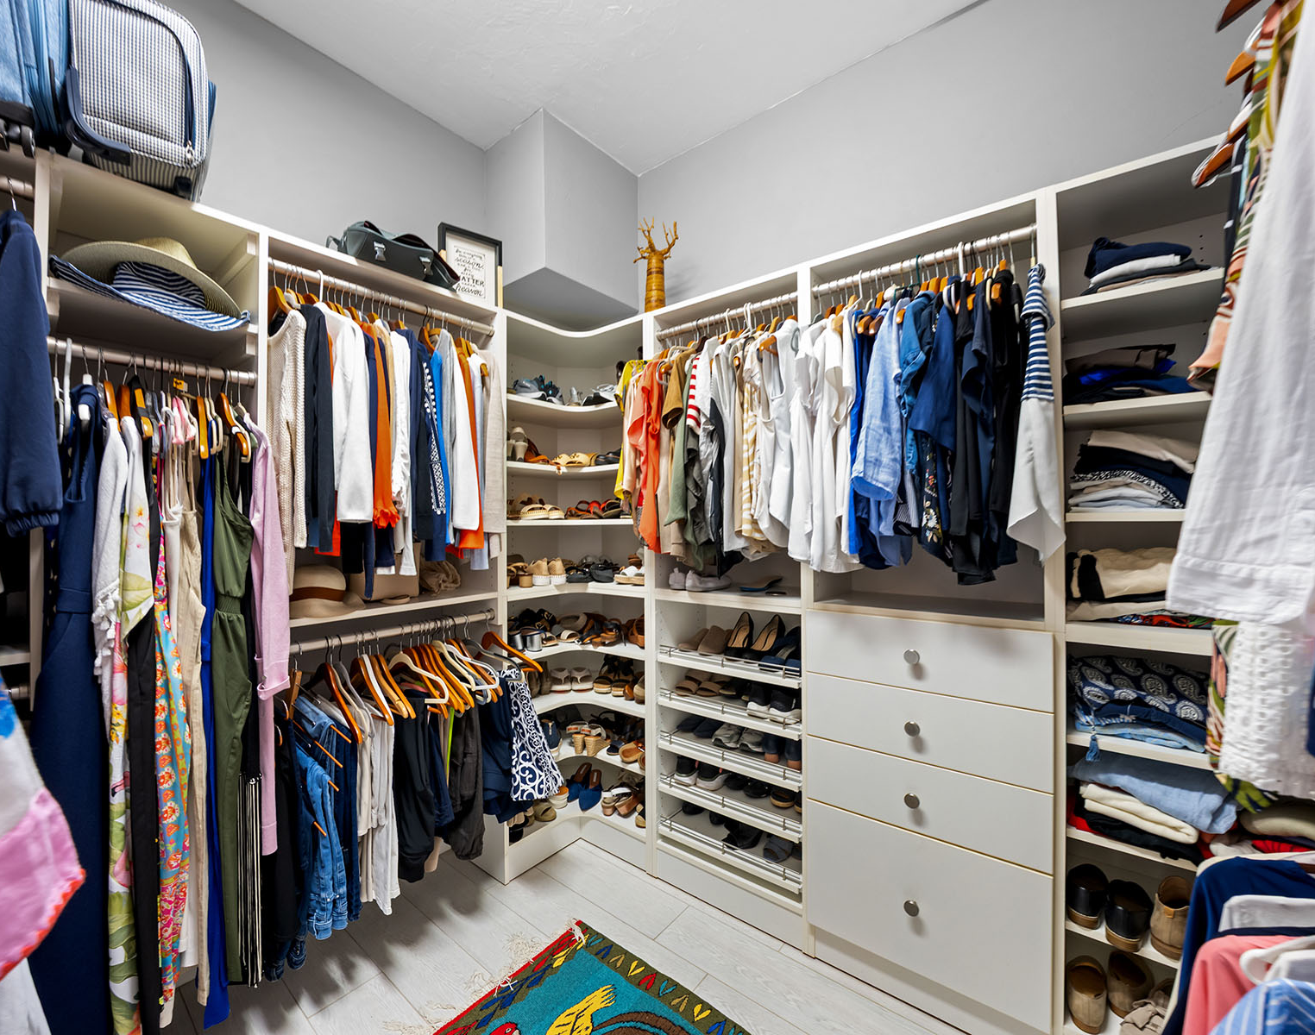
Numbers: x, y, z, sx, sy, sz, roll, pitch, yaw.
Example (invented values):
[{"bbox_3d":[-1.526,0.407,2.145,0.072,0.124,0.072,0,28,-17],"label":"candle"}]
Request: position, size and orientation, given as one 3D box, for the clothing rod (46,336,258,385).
[{"bbox_3d":[-1.218,-0.382,1.276,0.032,0.032,0.366,-1,-1,42],"label":"clothing rod"}]

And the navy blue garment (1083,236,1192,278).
[{"bbox_3d":[1.176,-0.614,1.284,0.190,0.085,0.260,-1,-1,37],"label":"navy blue garment"}]

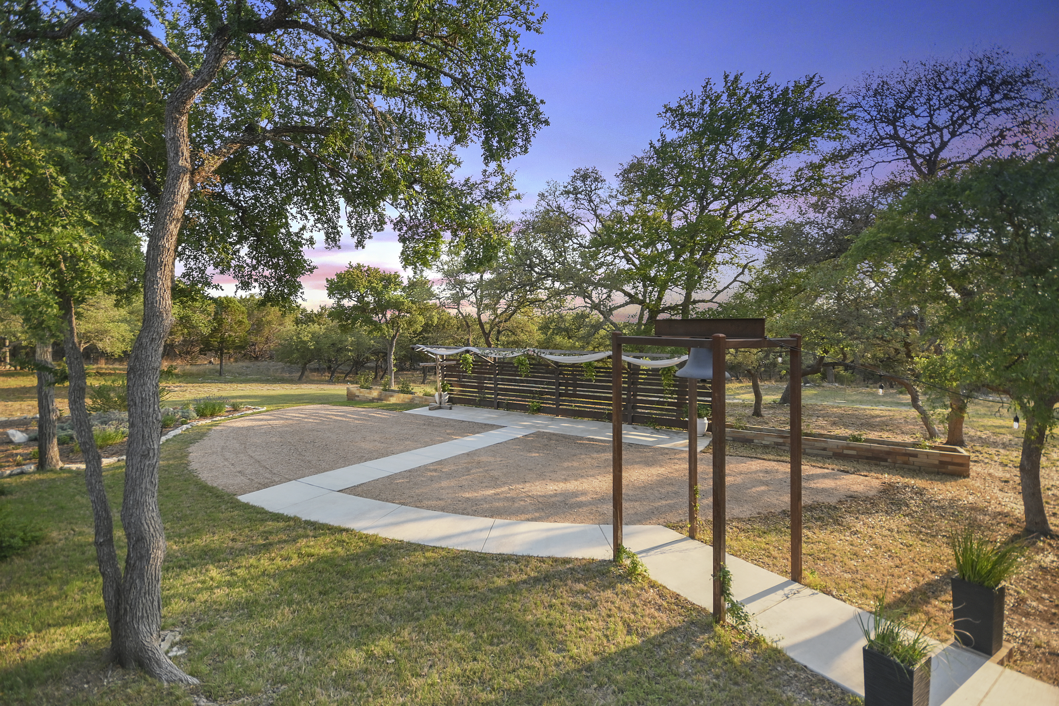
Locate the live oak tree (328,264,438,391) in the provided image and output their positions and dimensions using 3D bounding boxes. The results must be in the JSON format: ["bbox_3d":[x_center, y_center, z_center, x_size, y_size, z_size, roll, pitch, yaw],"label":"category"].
[{"bbox_3d":[-6.840,-1.200,20.200,4.600,5.700,4.500,-1,3,-19],"label":"live oak tree"}]

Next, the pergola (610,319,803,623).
[{"bbox_3d":[2.185,1.155,5.560,1.550,3.150,1.600,-2,3,-31],"label":"pergola"}]

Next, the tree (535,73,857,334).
[{"bbox_3d":[5.400,-3.200,15.000,9.500,10.700,8.300,1,3,20],"label":"tree"}]

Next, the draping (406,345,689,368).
[{"bbox_3d":[0.217,0.060,12.950,8.900,0.450,0.400,1,3,25],"label":"draping"}]

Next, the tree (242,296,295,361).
[{"bbox_3d":[-20.700,-1.900,35.000,3.800,5.300,3.800,-2,3,-31],"label":"tree"}]

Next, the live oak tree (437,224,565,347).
[{"bbox_3d":[-1.230,-1.800,19.000,5.500,7.300,5.300,0,3,-4],"label":"live oak tree"}]

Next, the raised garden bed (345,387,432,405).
[{"bbox_3d":[-5.150,1.620,17.400,4.100,0.500,0.900,1,3,13],"label":"raised garden bed"}]

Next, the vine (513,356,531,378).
[{"bbox_3d":[-0.253,0.449,14.950,0.620,0.740,0.400,1,3,25],"label":"vine"}]

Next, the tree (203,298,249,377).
[{"bbox_3d":[-19.200,-1.000,28.000,2.600,5.100,2.600,-2,3,-34],"label":"tree"}]

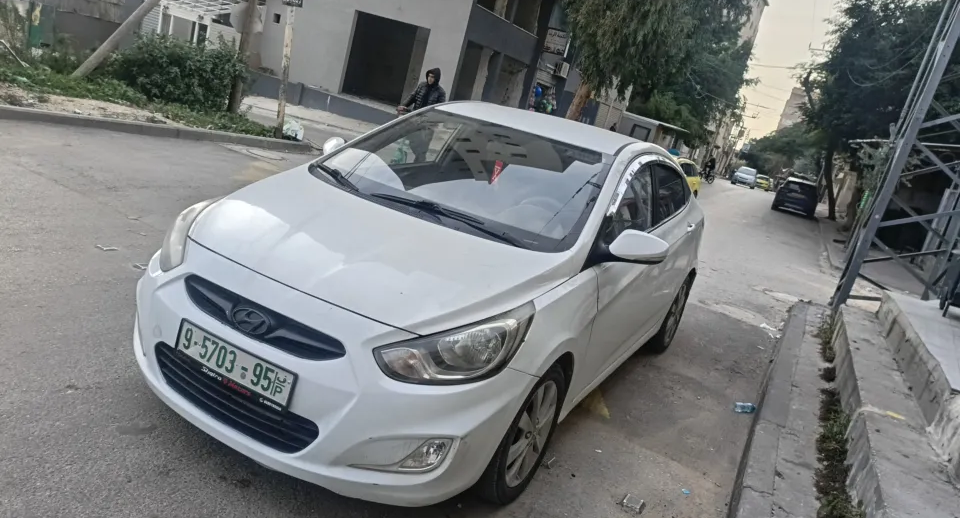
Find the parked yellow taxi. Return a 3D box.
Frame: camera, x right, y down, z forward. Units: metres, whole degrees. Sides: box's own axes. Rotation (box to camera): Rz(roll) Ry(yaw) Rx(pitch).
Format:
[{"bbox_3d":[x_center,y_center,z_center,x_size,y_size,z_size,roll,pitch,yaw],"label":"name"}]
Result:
[{"bbox_3d":[4.594,-2.092,17.196,1.750,1.460,4.400,20,14,22],"label":"parked yellow taxi"}]

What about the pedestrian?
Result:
[{"bbox_3d":[-0.883,-2.148,10.400,0.700,1.650,0.620,1,19,-44],"label":"pedestrian"}]

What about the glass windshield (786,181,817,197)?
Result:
[{"bbox_3d":[14.249,-3.080,29.500,1.300,0.450,0.300,20,14,23],"label":"glass windshield"}]

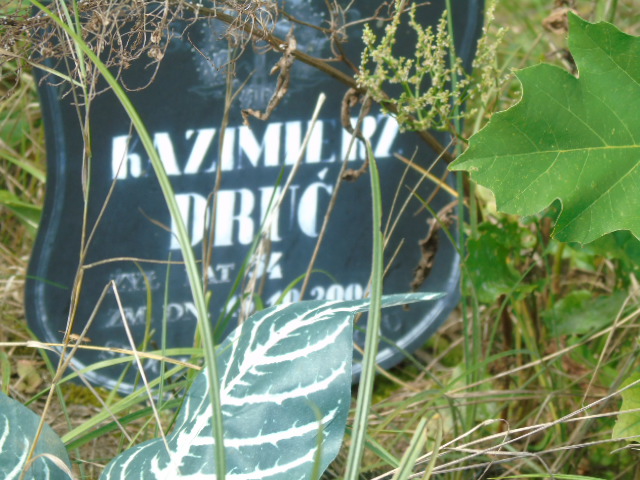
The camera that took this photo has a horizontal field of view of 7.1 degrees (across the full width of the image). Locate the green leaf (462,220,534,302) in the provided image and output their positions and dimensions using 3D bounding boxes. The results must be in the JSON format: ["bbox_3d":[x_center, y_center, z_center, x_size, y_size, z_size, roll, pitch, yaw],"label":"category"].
[{"bbox_3d":[0.102,0.012,2.950,0.039,0.041,0.025,0,20,0],"label":"green leaf"}]

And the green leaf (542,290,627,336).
[{"bbox_3d":[0.152,0.042,2.950,0.049,0.018,0.034,0,20,0],"label":"green leaf"}]

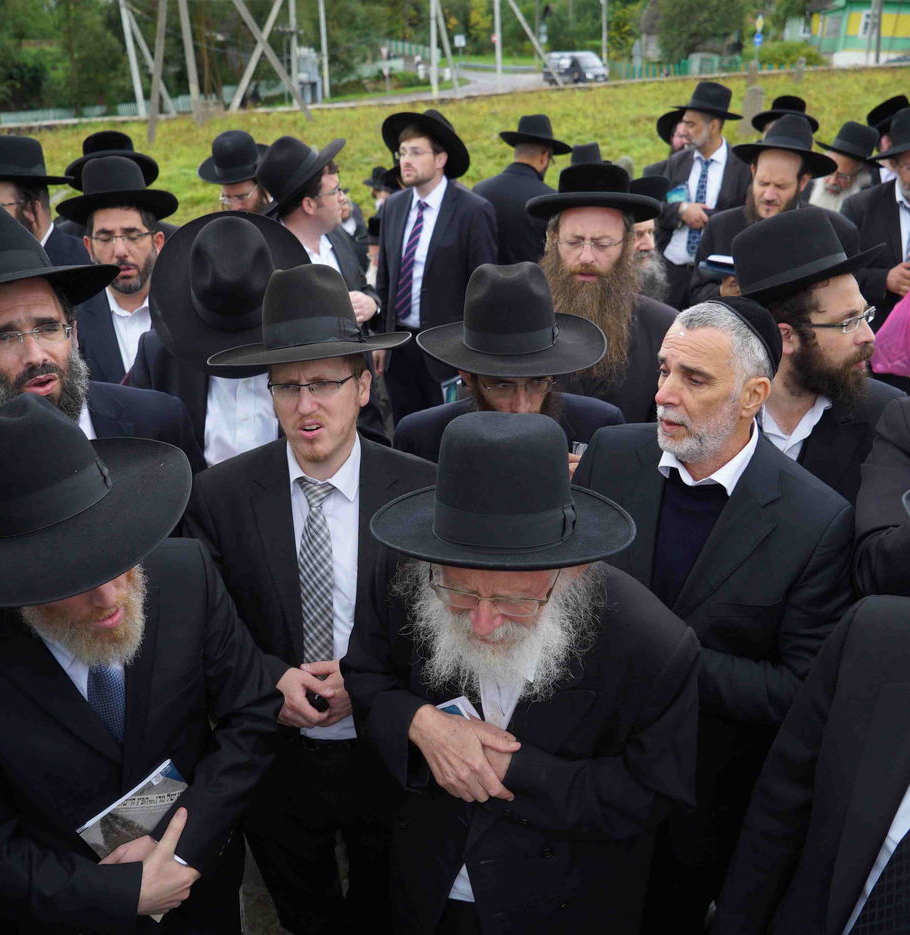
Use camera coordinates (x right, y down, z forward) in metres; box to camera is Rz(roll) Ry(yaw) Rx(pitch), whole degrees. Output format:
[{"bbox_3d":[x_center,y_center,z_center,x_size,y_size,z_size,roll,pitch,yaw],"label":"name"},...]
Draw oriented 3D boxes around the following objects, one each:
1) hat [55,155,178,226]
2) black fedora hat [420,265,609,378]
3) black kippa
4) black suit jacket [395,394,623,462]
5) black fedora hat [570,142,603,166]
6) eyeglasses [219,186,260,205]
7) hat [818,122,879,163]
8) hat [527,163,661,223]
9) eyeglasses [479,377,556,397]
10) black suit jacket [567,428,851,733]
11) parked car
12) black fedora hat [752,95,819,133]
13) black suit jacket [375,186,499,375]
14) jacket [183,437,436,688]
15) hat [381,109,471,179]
[{"bbox_3d":[-0.877,-0.723,2.420,0.320,0.140,0.335,-7,5,-13],"label":"hat"},{"bbox_3d":[0.102,-0.287,1.690,0.340,0.140,0.370,-2,29,-4],"label":"black fedora hat"},{"bbox_3d":[0.493,-0.234,1.555,0.060,0.163,0.163,-42,7,4],"label":"black kippa"},{"bbox_3d":[0.113,0.223,1.870,0.500,0.720,0.320,-1,16,0],"label":"black suit jacket"},{"bbox_3d":[0.700,-1.663,5.000,0.330,0.140,0.345,4,17,16],"label":"black fedora hat"},{"bbox_3d":[-0.814,-1.050,3.544,0.140,0.045,0.140,2,42,9],"label":"eyeglasses"},{"bbox_3d":[1.772,-1.448,4.150,0.335,0.145,0.320,-2,29,-34],"label":"hat"},{"bbox_3d":[0.345,-0.672,2.297,0.325,0.130,0.360,4,10,4],"label":"hat"},{"bbox_3d":[0.105,-0.180,1.707,0.138,0.043,0.140,-3,37,-3],"label":"eyeglasses"},{"bbox_3d":[0.405,0.300,1.550,0.500,0.740,0.340,11,20,34],"label":"black suit jacket"},{"bbox_3d":[7.637,-25.220,59.000,1.900,1.930,4.800,-14,27,-25],"label":"parked car"},{"bbox_3d":[1.649,-1.762,4.637,0.320,0.125,0.350,12,8,18],"label":"black fedora hat"},{"bbox_3d":[-0.067,-0.699,3.631,0.520,0.770,0.300,15,29,32],"label":"black suit jacket"},{"bbox_3d":[-0.245,0.295,1.760,0.490,0.740,0.300,-2,17,-5],"label":"jacket"},{"bbox_3d":[-0.084,-1.219,3.448,0.340,0.140,0.370,17,-10,35],"label":"hat"}]

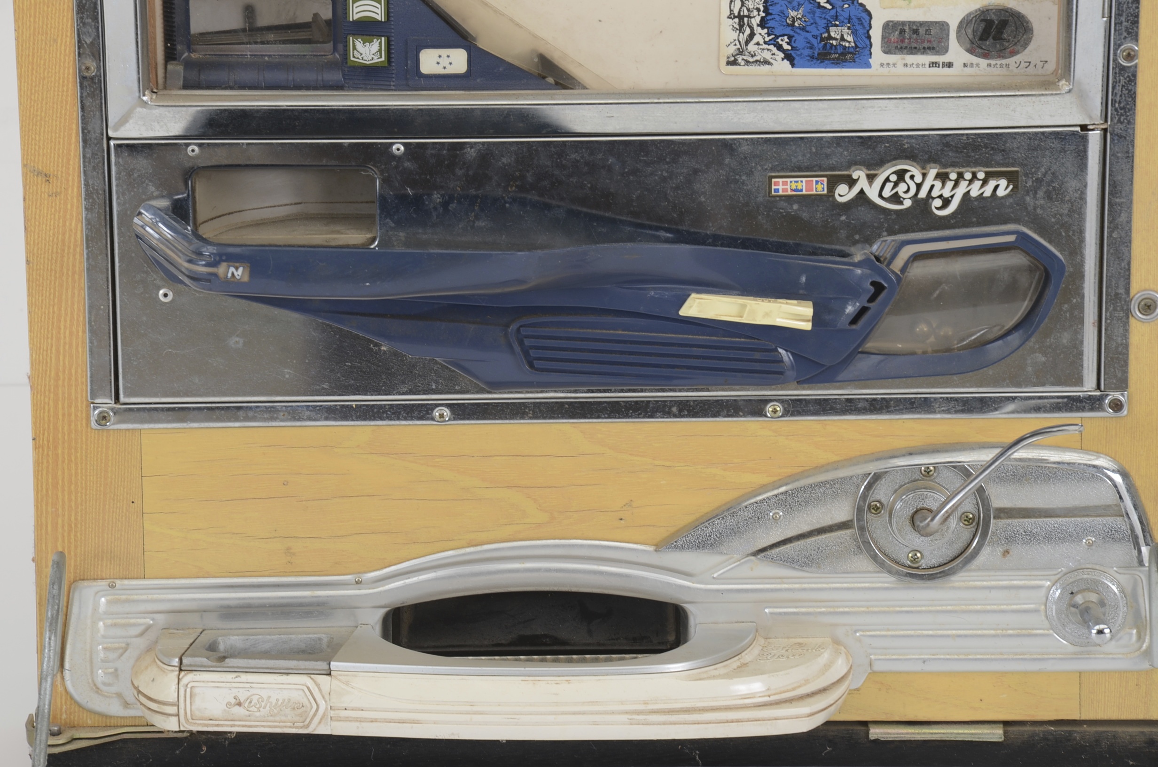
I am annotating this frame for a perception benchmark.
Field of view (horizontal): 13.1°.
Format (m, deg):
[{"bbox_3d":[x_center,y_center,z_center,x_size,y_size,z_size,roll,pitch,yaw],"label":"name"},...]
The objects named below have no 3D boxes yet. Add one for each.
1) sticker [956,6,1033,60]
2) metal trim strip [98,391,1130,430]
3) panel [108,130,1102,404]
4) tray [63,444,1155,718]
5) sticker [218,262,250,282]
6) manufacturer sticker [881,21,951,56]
[{"bbox_3d":[0.184,-0.155,2.233,0.034,0.024,0.001,-1,17,-1],"label":"sticker"},{"bbox_3d":[0.014,0.012,2.234,0.459,0.011,0.005,-1,17,-1],"label":"metal trim strip"},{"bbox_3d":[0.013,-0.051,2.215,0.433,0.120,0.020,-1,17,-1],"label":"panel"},{"bbox_3d":[0.014,0.099,2.221,0.488,0.124,0.075,-1,17,-1],"label":"tray"},{"bbox_3d":[-0.149,-0.048,2.181,0.014,0.008,0.002,-1,17,-1],"label":"sticker"},{"bbox_3d":[0.149,-0.153,2.233,0.030,0.016,0.001,-1,17,-1],"label":"manufacturer sticker"}]

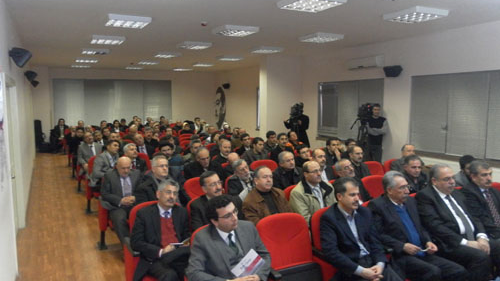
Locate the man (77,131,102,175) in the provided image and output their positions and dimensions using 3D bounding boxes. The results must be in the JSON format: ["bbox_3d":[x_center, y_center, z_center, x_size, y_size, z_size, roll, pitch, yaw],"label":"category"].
[{"bbox_3d":[-3.305,0.469,8.419,0.560,1.220,0.800,-3,6,-27],"label":"man"}]

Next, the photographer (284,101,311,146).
[{"bbox_3d":[1.191,0.013,9.853,0.620,1.800,0.500,-1,6,-7],"label":"photographer"}]

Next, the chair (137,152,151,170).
[{"bbox_3d":[-2.014,0.736,7.472,0.580,0.950,0.630,-3,6,-27],"label":"chair"}]

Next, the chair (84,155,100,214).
[{"bbox_3d":[-2.466,0.754,6.925,0.620,0.930,0.720,-3,6,-27],"label":"chair"}]

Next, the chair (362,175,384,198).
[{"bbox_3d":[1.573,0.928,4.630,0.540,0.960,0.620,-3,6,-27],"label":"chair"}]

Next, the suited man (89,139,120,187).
[{"bbox_3d":[-2.207,0.626,6.387,0.560,1.280,0.780,-3,6,-27],"label":"suited man"}]

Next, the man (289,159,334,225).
[{"bbox_3d":[0.790,0.851,4.339,0.560,1.200,0.820,-3,6,-27],"label":"man"}]

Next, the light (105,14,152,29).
[{"bbox_3d":[-1.851,-1.790,6.094,0.610,0.075,0.610,-3,6,-27],"label":"light"}]

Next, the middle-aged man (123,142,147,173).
[{"bbox_3d":[-1.643,0.686,5.813,0.550,1.260,0.780,-3,6,-27],"label":"middle-aged man"}]

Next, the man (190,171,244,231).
[{"bbox_3d":[-0.237,0.933,3.851,0.530,1.255,0.800,-3,6,-27],"label":"man"}]

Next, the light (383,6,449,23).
[{"bbox_3d":[2.561,-1.934,6.236,0.620,0.100,0.620,-3,6,-27],"label":"light"}]

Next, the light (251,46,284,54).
[{"bbox_3d":[0.386,-2.143,9.664,0.610,0.075,0.610,-3,6,-27],"label":"light"}]

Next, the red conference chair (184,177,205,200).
[{"bbox_3d":[-0.506,0.967,5.073,0.580,0.950,0.580,-3,6,-27],"label":"red conference chair"}]

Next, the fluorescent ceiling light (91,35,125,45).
[{"bbox_3d":[-2.974,-2.079,8.454,0.620,0.080,0.620,-3,6,-27],"label":"fluorescent ceiling light"}]

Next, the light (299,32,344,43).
[{"bbox_3d":[1.375,-1.955,7.711,0.610,0.075,0.610,-3,6,-27],"label":"light"}]

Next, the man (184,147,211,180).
[{"bbox_3d":[-0.562,0.733,5.300,0.550,1.250,0.780,-3,6,-27],"label":"man"}]

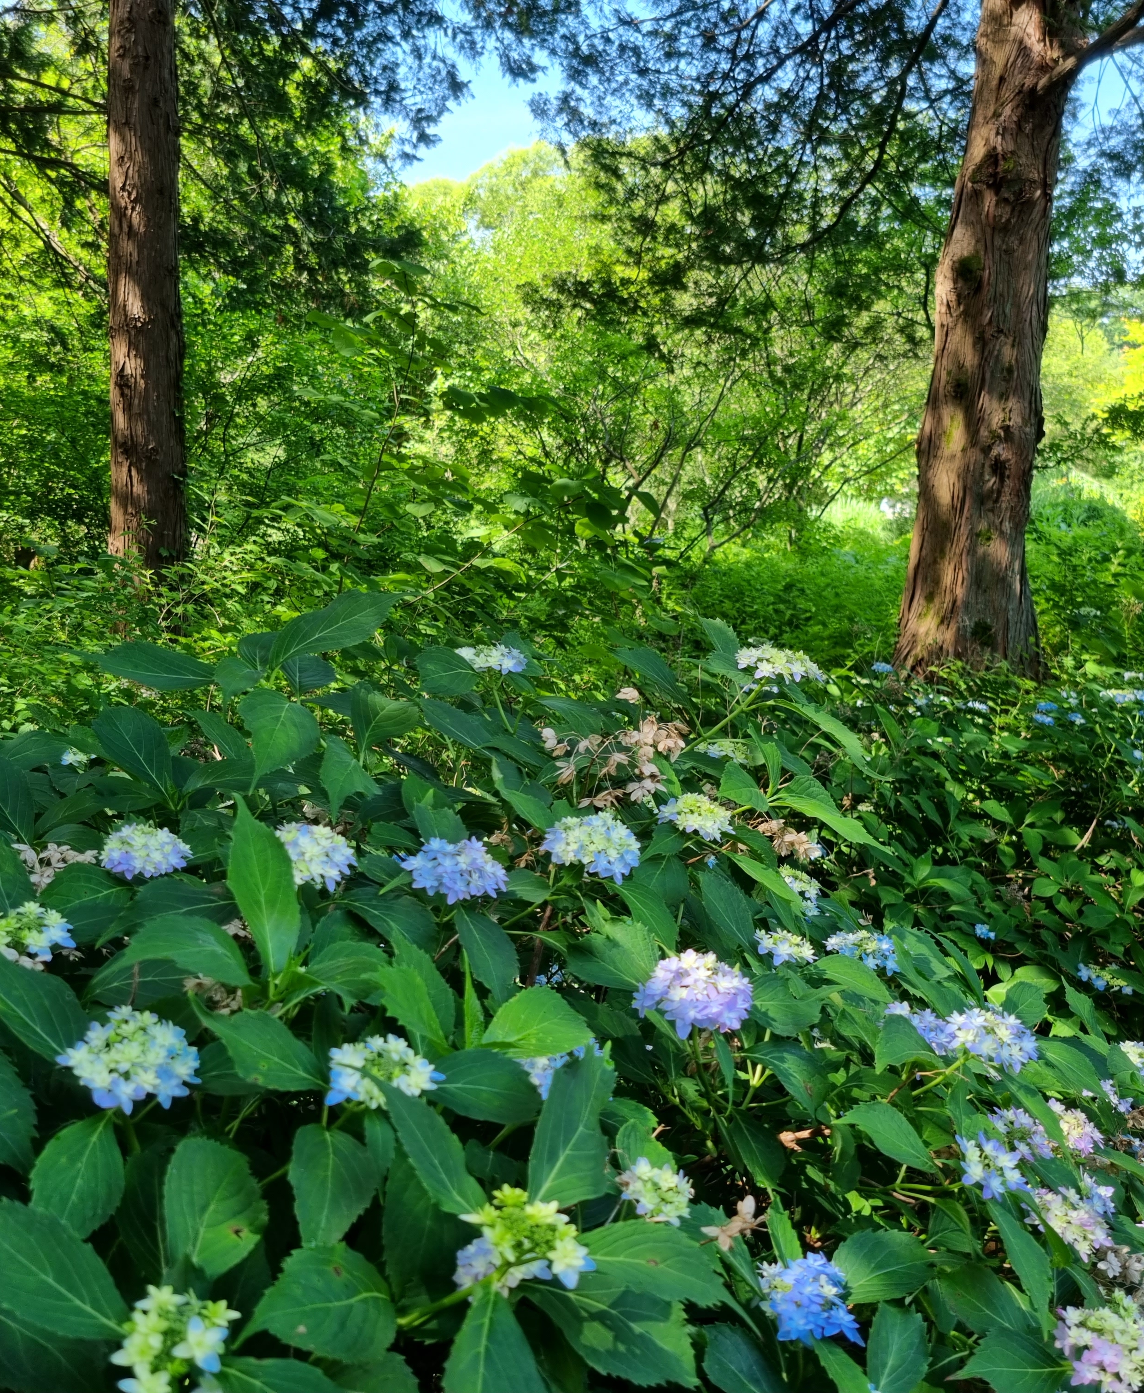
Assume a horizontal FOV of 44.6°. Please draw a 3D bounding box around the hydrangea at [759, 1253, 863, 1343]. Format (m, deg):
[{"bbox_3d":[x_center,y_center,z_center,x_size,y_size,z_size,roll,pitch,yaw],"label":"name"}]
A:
[{"bbox_3d":[0.216,0.548,1.270,0.095,0.080,0.090,4,24,11],"label":"hydrangea"}]

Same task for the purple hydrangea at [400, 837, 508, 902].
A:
[{"bbox_3d":[-0.148,0.216,1.750,0.135,0.080,0.125,1,20,-5],"label":"purple hydrangea"}]

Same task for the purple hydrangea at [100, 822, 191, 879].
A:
[{"bbox_3d":[-0.483,0.175,1.580,0.102,0.062,0.102,0,13,0],"label":"purple hydrangea"}]

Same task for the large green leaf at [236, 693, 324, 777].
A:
[{"bbox_3d":[-0.359,0.048,1.680,0.095,0.122,0.035,19,-36,-11],"label":"large green leaf"}]

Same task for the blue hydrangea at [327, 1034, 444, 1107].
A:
[{"bbox_3d":[-0.167,0.336,1.250,0.102,0.055,0.098,0,16,0],"label":"blue hydrangea"}]

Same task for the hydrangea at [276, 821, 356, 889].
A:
[{"bbox_3d":[-0.308,0.190,1.660,0.102,0.075,0.100,-1,7,-11],"label":"hydrangea"}]

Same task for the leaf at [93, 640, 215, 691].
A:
[{"bbox_3d":[-0.510,-0.036,1.700,0.155,0.030,0.075,10,38,6],"label":"leaf"}]

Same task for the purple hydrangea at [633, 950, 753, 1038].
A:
[{"bbox_3d":[0.122,0.301,1.400,0.115,0.075,0.115,0,18,0],"label":"purple hydrangea"}]

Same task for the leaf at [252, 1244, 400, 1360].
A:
[{"bbox_3d":[-0.180,0.433,1.000,0.115,0.030,0.075,-15,45,-12],"label":"leaf"}]

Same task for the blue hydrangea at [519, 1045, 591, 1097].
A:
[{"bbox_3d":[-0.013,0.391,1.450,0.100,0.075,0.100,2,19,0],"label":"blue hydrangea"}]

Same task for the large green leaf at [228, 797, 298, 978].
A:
[{"bbox_3d":[-0.294,0.183,1.330,0.066,0.170,0.030,-7,-15,-11],"label":"large green leaf"}]

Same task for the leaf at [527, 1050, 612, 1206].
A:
[{"bbox_3d":[-0.002,0.328,1.060,0.063,0.105,0.060,0,7,0],"label":"leaf"}]

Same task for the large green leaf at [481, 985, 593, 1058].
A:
[{"bbox_3d":[-0.030,0.284,1.220,0.098,0.050,0.085,0,7,-1],"label":"large green leaf"}]

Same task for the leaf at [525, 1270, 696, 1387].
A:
[{"bbox_3d":[0.021,0.408,0.905,0.149,0.030,0.080,14,38,37],"label":"leaf"}]

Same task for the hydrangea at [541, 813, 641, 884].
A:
[{"bbox_3d":[0.022,0.176,1.620,0.115,0.075,0.110,0,7,1],"label":"hydrangea"}]

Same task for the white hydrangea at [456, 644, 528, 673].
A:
[{"bbox_3d":[-0.117,-0.055,2.050,0.105,0.045,0.100,0,7,0],"label":"white hydrangea"}]

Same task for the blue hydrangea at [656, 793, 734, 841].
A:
[{"bbox_3d":[0.187,0.182,2.100,0.117,0.072,0.112,3,20,5],"label":"blue hydrangea"}]

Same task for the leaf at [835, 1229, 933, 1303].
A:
[{"bbox_3d":[0.290,0.526,1.285,0.096,0.030,0.075,-4,39,-18],"label":"leaf"}]

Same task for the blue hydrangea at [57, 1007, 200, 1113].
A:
[{"bbox_3d":[-0.381,0.314,1.200,0.116,0.075,0.116,0,26,0],"label":"blue hydrangea"}]

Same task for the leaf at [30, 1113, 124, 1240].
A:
[{"bbox_3d":[-0.387,0.376,1.100,0.070,0.095,0.030,23,-40,-11],"label":"leaf"}]

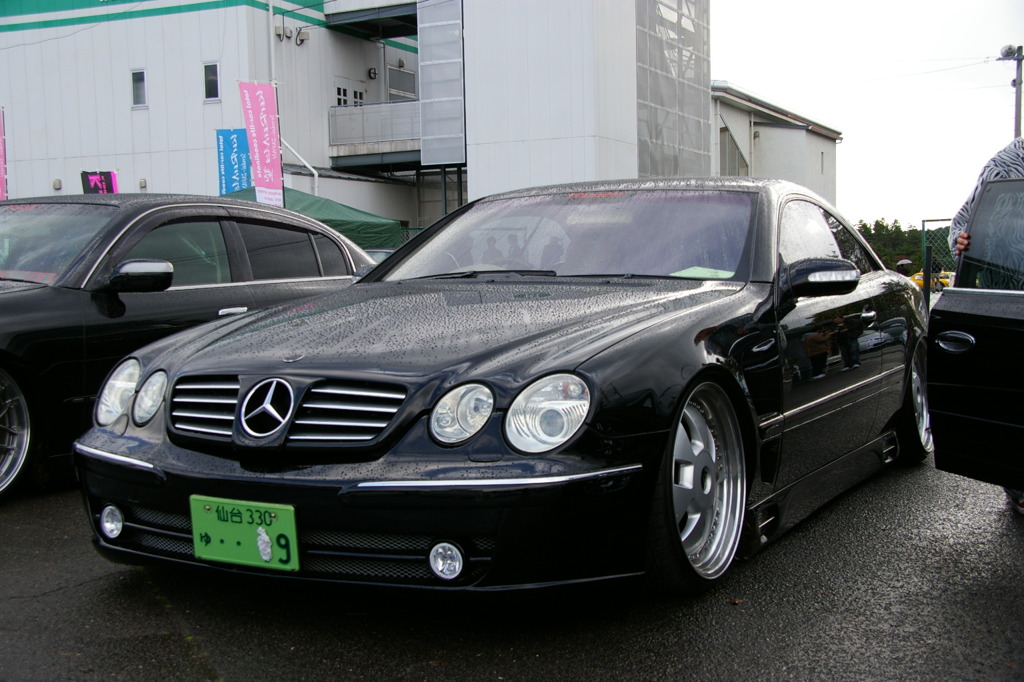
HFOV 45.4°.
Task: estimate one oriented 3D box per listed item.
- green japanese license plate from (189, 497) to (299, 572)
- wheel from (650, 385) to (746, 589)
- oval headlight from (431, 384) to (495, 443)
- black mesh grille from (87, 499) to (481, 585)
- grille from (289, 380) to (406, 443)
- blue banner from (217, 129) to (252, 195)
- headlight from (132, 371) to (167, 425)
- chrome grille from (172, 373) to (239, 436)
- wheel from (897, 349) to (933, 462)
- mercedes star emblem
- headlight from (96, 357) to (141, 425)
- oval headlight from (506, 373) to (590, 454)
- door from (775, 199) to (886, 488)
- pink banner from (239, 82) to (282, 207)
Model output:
[{"bbox_3d":[-0.665,0.477,3.037,0.330,0.165,0.020,1,9,29],"label":"green japanese license plate"},{"bbox_3d":[0.456,0.396,3.481,0.250,0.645,0.645,-3,1,31],"label":"wheel"},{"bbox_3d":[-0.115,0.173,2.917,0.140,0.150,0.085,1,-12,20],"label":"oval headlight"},{"bbox_3d":[-0.633,0.503,3.108,1.300,0.125,0.130,1,3,29],"label":"black mesh grille"},{"bbox_3d":[-0.396,0.172,2.973,0.300,0.152,0.070,1,-10,20],"label":"grille"},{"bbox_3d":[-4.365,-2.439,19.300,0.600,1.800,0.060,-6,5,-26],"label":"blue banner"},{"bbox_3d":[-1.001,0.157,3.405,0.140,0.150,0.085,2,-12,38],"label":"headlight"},{"bbox_3d":[-0.803,0.164,3.197,0.300,0.152,0.070,2,-10,38],"label":"chrome grille"},{"bbox_3d":[1.851,0.263,5.897,0.250,0.635,0.635,-4,0,29],"label":"wheel"},{"bbox_3d":[-0.614,0.167,3.059,0.156,0.158,0.030,1,-17,29],"label":"mercedes star emblem"},{"bbox_3d":[-1.164,0.152,3.620,0.195,0.185,0.160,1,4,36],"label":"headlight"},{"bbox_3d":[0.087,0.171,2.915,0.195,0.185,0.160,0,3,23],"label":"oval headlight"},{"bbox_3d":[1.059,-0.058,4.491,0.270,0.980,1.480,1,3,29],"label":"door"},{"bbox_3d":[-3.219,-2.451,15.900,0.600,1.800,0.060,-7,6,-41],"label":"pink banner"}]

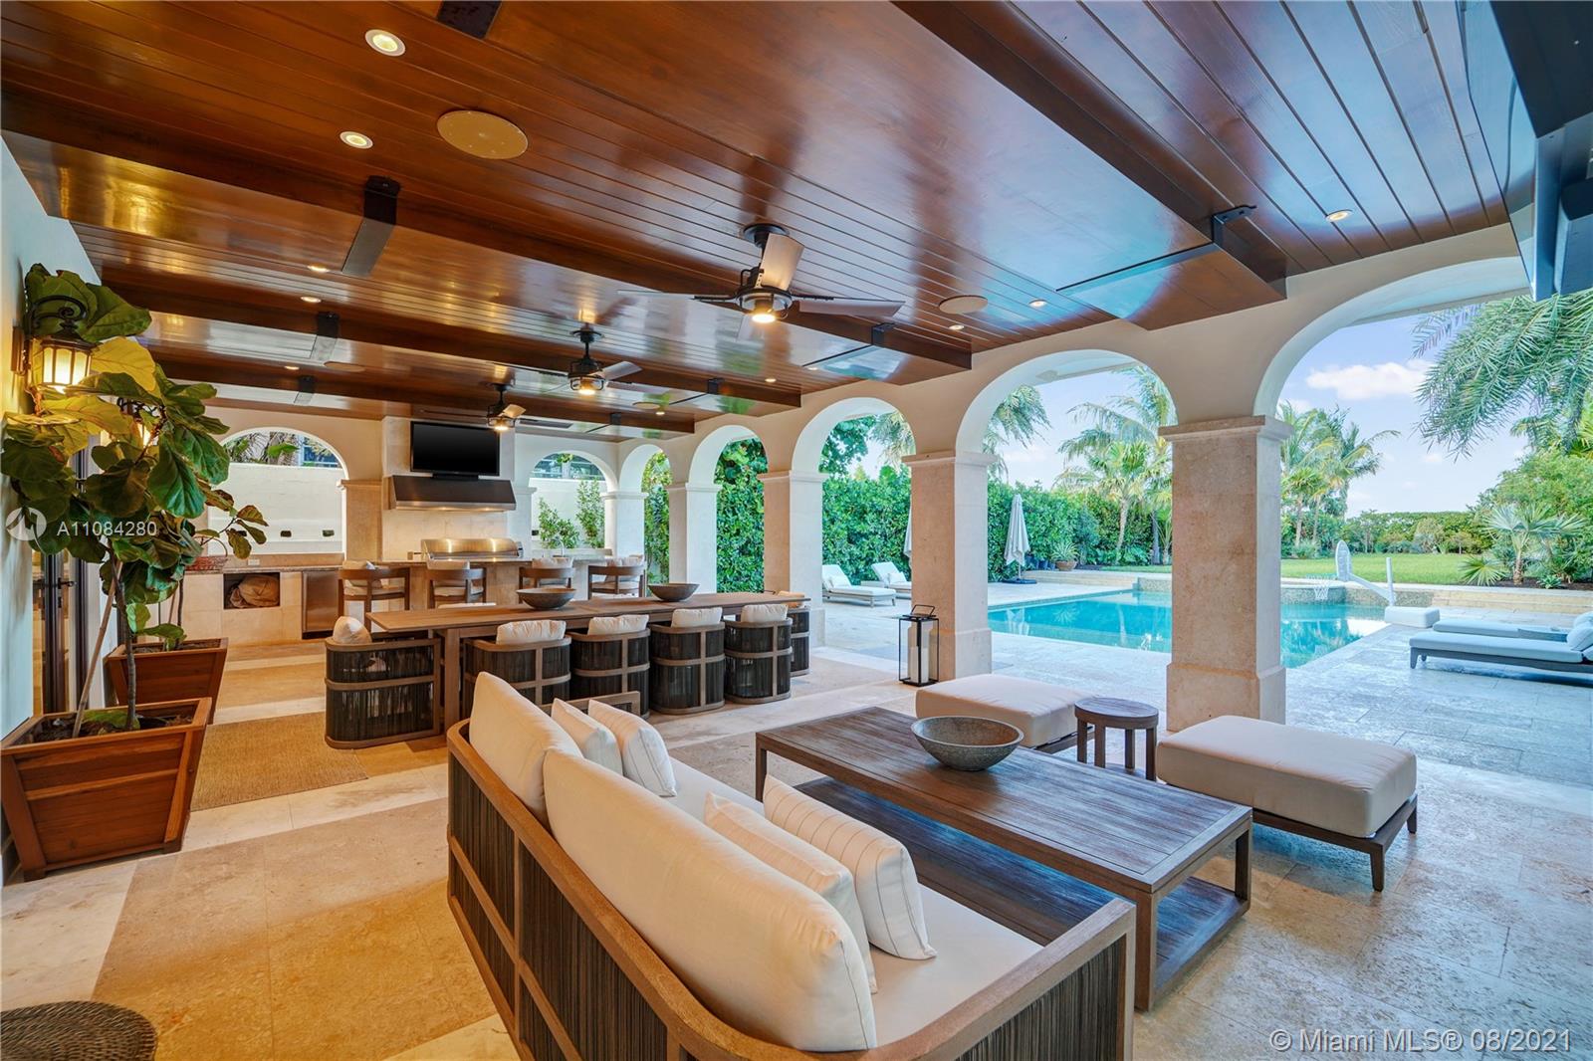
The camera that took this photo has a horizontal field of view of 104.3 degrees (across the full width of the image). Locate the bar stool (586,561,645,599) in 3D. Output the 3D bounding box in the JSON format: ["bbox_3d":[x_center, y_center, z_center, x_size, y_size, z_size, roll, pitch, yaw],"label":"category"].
[{"bbox_3d":[-2.070,0.907,7.150,0.620,1.030,0.580,0,0,-21],"label":"bar stool"}]

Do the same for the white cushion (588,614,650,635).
[{"bbox_3d":[-1.335,0.800,4.630,0.440,0.360,0.150,-1,10,-31],"label":"white cushion"}]

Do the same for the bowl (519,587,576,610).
[{"bbox_3d":[-2.200,0.614,5.480,0.480,0.155,0.480,0,0,-39],"label":"bowl"}]

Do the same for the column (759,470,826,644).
[{"bbox_3d":[-0.023,0.372,8.048,0.660,2.200,0.640,-1,0,-40],"label":"column"}]

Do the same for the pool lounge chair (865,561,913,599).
[{"bbox_3d":[2.400,1.090,13.500,0.720,0.720,2.000,0,0,-33],"label":"pool lounge chair"}]

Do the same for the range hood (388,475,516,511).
[{"bbox_3d":[-4.955,-0.530,8.997,1.520,0.485,0.640,-1,0,-40],"label":"range hood"}]

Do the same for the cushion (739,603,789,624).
[{"bbox_3d":[-0.277,0.792,5.200,0.420,0.360,0.150,-1,10,-31],"label":"cushion"}]

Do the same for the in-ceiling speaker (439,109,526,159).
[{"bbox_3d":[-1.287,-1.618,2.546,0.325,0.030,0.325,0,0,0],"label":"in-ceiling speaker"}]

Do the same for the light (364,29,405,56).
[{"bbox_3d":[-1.384,-1.635,2.083,0.117,0.025,0.117,0,0,-39],"label":"light"}]

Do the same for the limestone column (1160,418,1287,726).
[{"bbox_3d":[3.083,0.352,4.439,0.670,2.175,0.650,0,0,-39],"label":"limestone column"}]

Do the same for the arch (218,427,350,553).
[{"bbox_3d":[-6.970,-0.525,8.400,1.470,1.720,0.450,0,0,-39],"label":"arch"}]

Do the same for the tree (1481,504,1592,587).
[{"bbox_3d":[14.760,0.261,12.400,1.500,1.670,1.500,0,-1,-41],"label":"tree"}]

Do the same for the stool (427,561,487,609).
[{"bbox_3d":[-3.850,0.900,7.000,0.570,1.080,0.580,0,0,43],"label":"stool"}]

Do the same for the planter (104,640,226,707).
[{"bbox_3d":[-4.630,1.148,4.600,0.610,0.560,0.610,0,0,-38],"label":"planter"}]

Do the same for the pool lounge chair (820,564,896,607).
[{"bbox_3d":[1.020,1.041,12.100,0.700,0.720,1.950,0,0,-40],"label":"pool lounge chair"}]

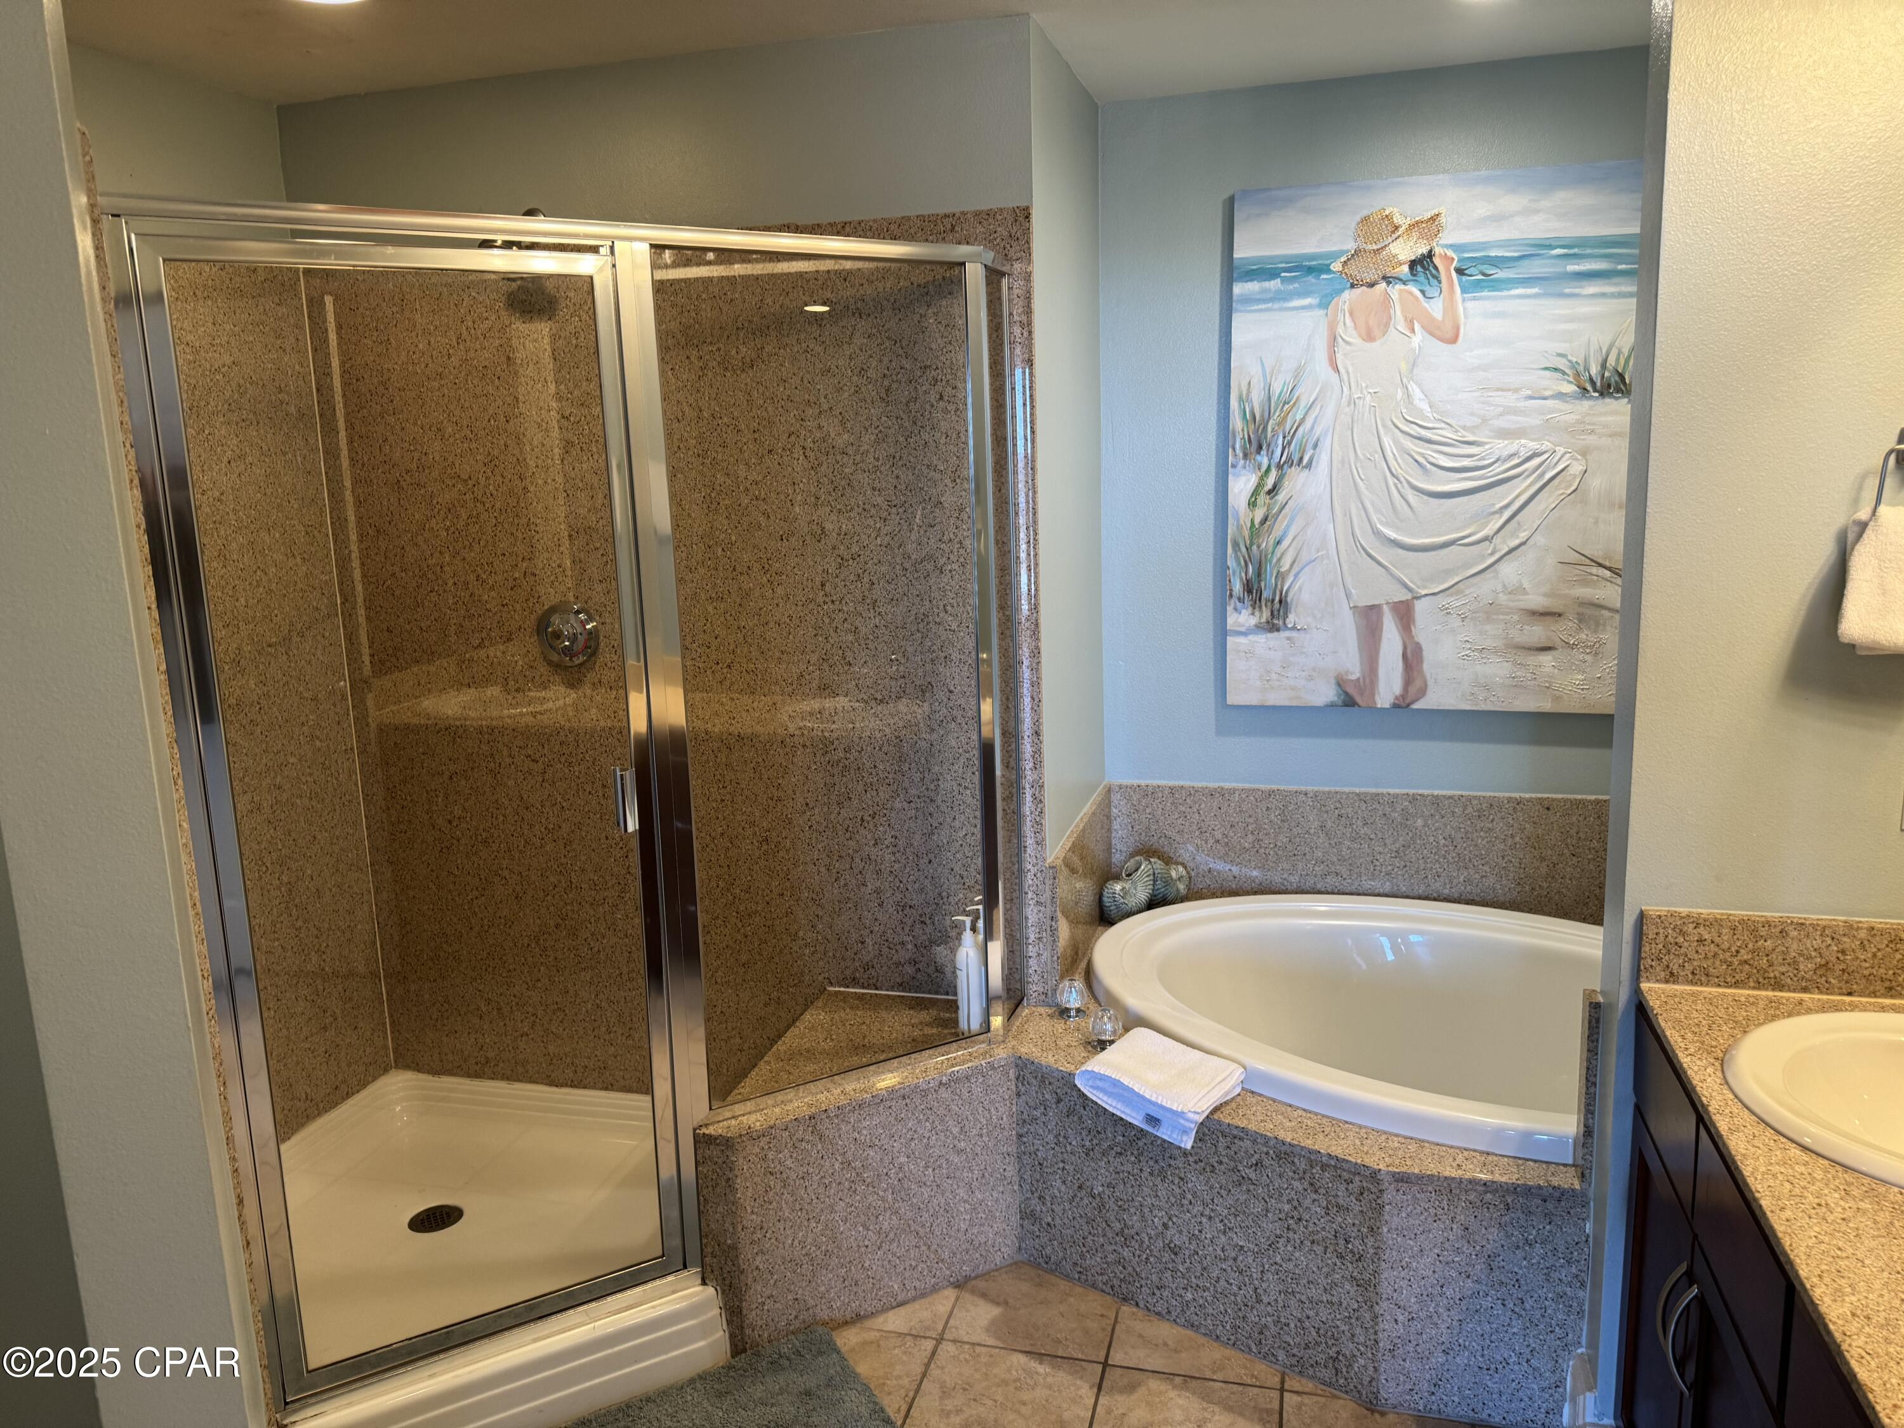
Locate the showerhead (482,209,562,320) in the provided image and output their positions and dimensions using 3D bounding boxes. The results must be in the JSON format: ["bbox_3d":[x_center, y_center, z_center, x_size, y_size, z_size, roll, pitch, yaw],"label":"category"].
[{"bbox_3d":[-0.906,-0.968,2.707,0.110,0.170,0.200,1,12,16],"label":"showerhead"}]

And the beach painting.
[{"bbox_3d":[1.126,-0.613,3.099,0.920,1.225,0.040,1,12,16],"label":"beach painting"}]

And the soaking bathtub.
[{"bbox_3d":[0.994,0.803,2.788,1.500,0.480,1.110,1,12,16],"label":"soaking bathtub"}]

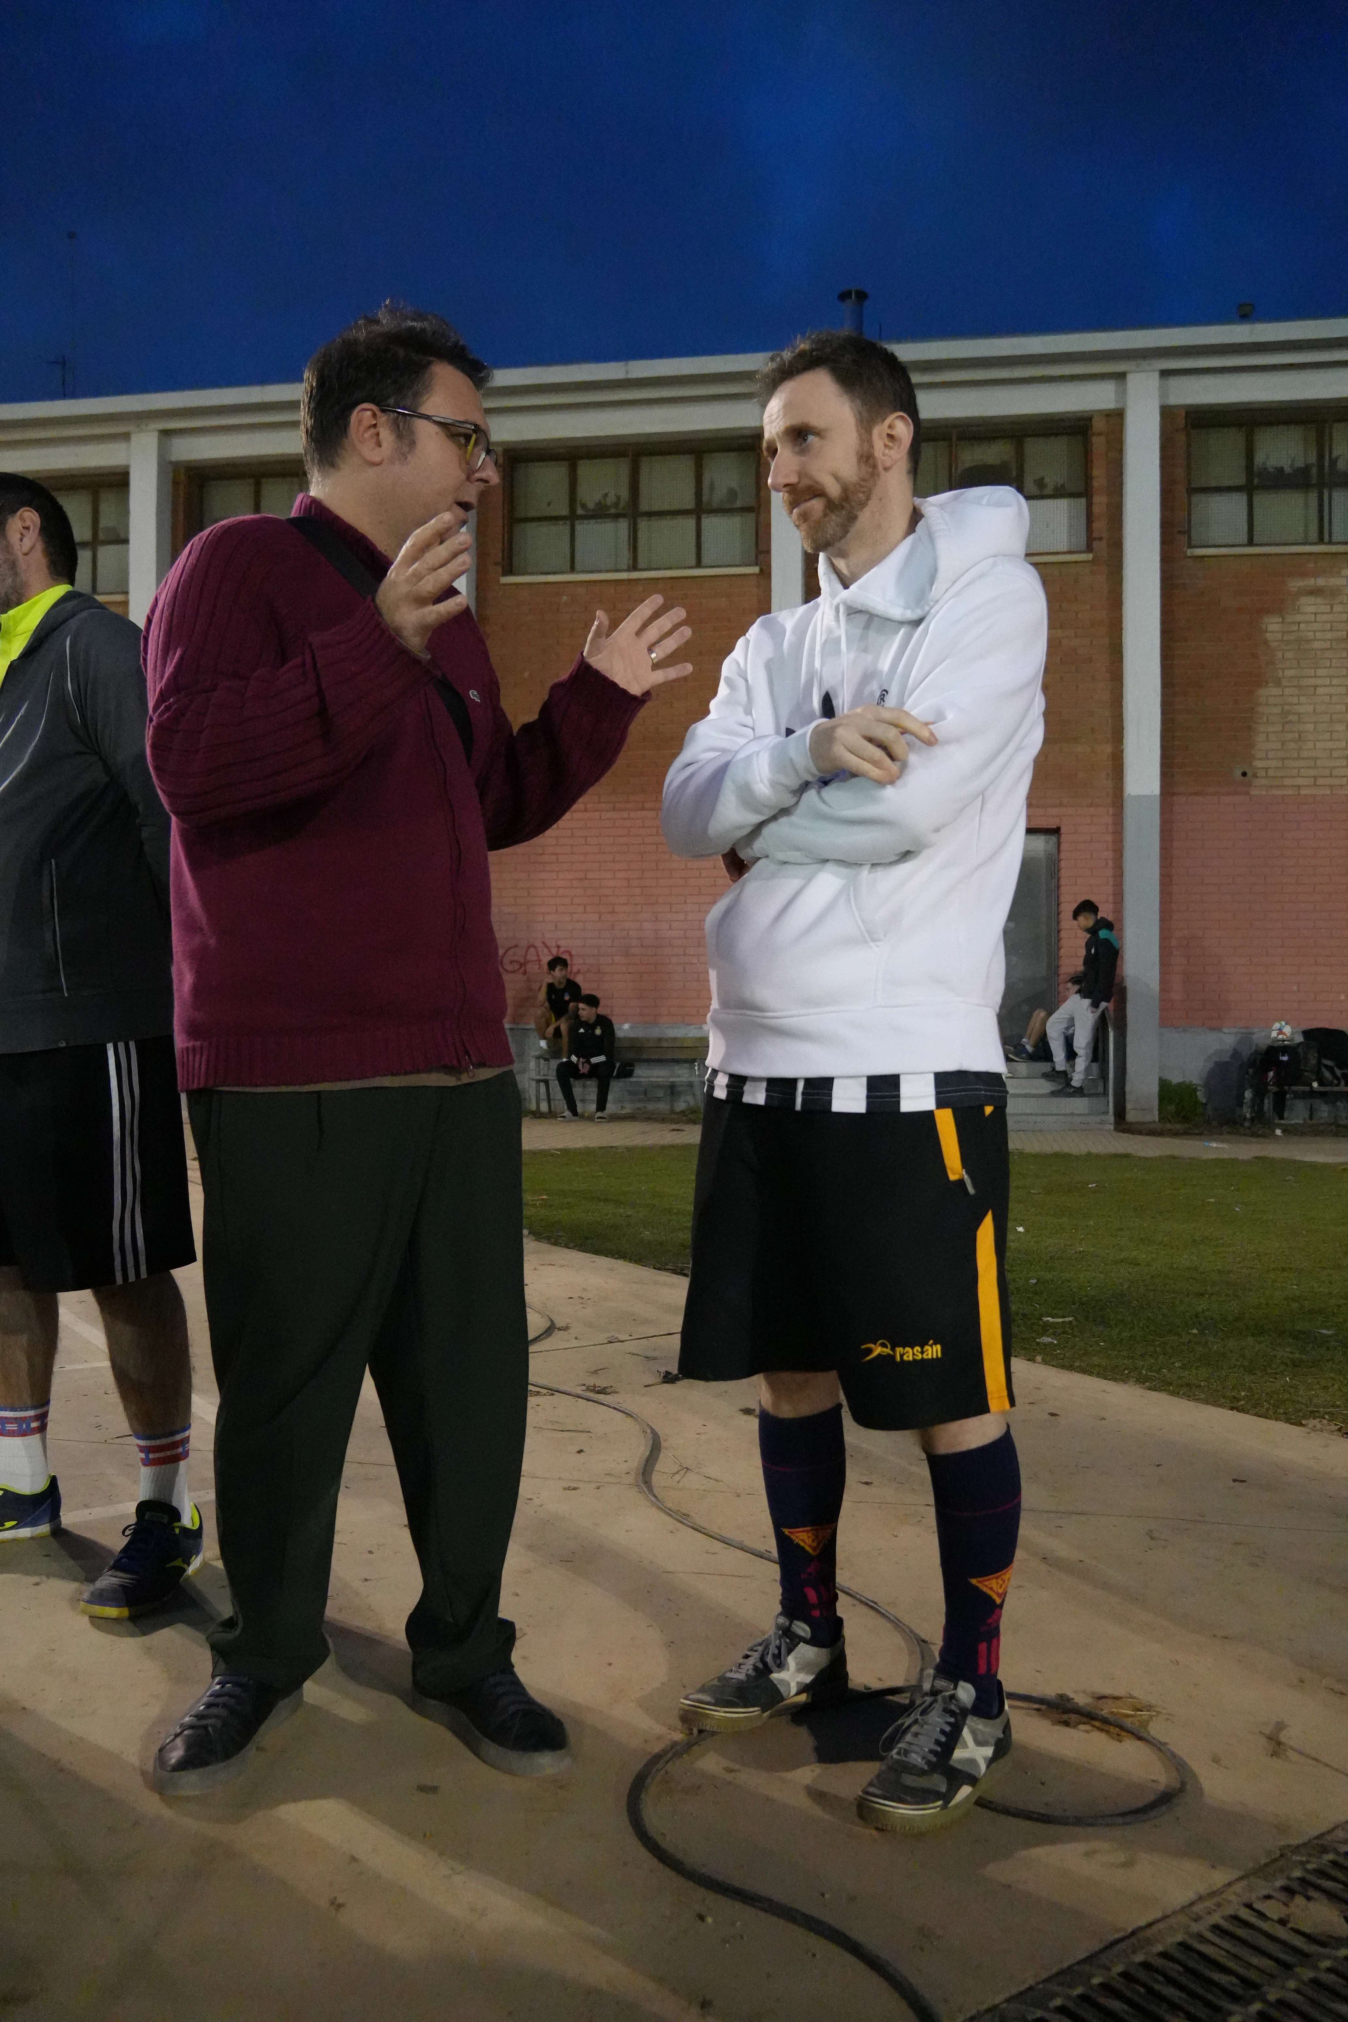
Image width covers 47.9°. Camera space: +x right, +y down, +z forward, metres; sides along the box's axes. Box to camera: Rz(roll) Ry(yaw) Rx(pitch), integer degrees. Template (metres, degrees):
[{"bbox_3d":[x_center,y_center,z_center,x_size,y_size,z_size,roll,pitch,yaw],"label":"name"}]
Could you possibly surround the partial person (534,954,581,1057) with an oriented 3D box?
[{"bbox_3d":[-1.085,0.030,14.300,0.460,1.060,0.650,0,-1,7],"label":"partial person"}]

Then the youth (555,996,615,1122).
[{"bbox_3d":[-0.800,0.420,13.800,0.520,1.140,0.720,0,-1,10],"label":"youth"}]

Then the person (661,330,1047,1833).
[{"bbox_3d":[0.225,0.030,1.850,0.440,1.770,0.520,1,-1,-45],"label":"person"}]

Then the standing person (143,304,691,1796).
[{"bbox_3d":[-0.315,0.020,1.860,0.520,1.800,0.620,0,-1,40],"label":"standing person"}]

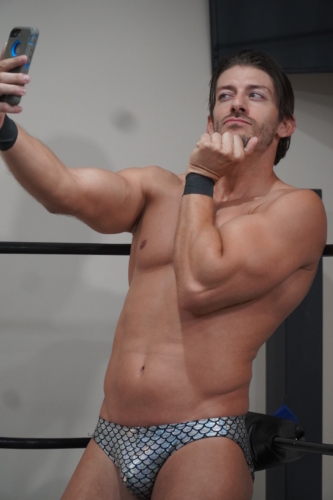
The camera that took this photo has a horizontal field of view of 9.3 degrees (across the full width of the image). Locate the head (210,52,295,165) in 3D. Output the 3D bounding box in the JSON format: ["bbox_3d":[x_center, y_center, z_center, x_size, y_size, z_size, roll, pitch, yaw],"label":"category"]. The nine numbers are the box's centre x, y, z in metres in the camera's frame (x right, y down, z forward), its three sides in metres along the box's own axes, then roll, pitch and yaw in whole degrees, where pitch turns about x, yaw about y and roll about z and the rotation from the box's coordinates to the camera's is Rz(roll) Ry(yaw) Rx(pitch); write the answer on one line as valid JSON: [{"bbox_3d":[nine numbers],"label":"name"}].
[{"bbox_3d":[0.174,-0.291,4.200,0.180,0.240,0.220,1,-23,18],"label":"head"}]

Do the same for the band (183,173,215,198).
[{"bbox_3d":[0.064,-0.128,4.080,0.062,0.045,0.053,5,-14,14],"label":"band"}]

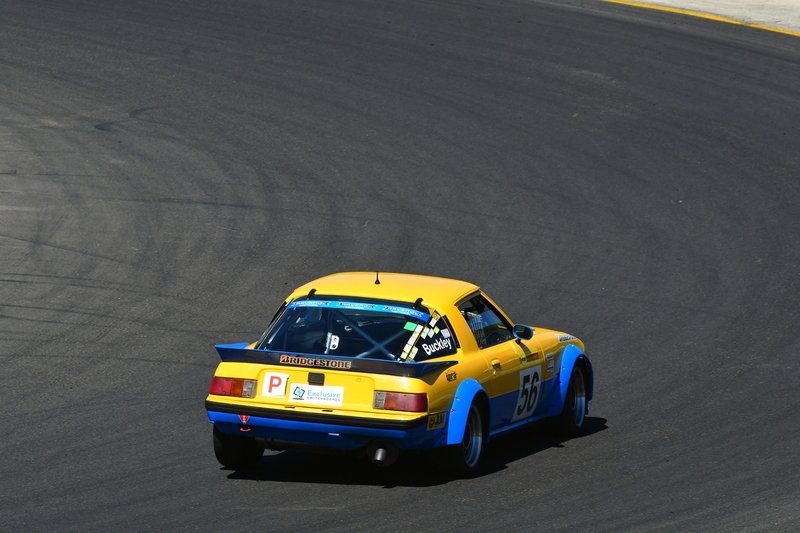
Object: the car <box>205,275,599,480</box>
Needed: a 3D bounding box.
[{"bbox_3d":[0.010,0.655,58.493,1.780,1.220,4.260,1,6,18],"label":"car"}]

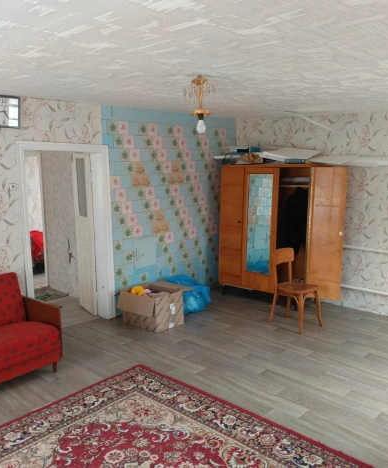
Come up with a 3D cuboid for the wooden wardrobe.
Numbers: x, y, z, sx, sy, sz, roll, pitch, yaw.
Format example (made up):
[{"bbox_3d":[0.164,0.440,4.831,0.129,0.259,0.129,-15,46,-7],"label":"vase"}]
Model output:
[{"bbox_3d":[1.112,0.012,5.593,1.460,1.730,0.560,7,13,37],"label":"wooden wardrobe"}]

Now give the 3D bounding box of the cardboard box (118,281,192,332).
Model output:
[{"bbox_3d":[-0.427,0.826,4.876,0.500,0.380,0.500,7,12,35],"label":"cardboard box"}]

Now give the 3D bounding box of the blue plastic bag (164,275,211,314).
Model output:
[{"bbox_3d":[-0.099,0.732,5.409,0.540,0.380,0.460,-10,14,-43],"label":"blue plastic bag"}]

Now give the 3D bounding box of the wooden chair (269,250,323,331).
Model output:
[{"bbox_3d":[1.131,0.614,4.769,0.410,0.830,0.460,-9,14,-42],"label":"wooden chair"}]

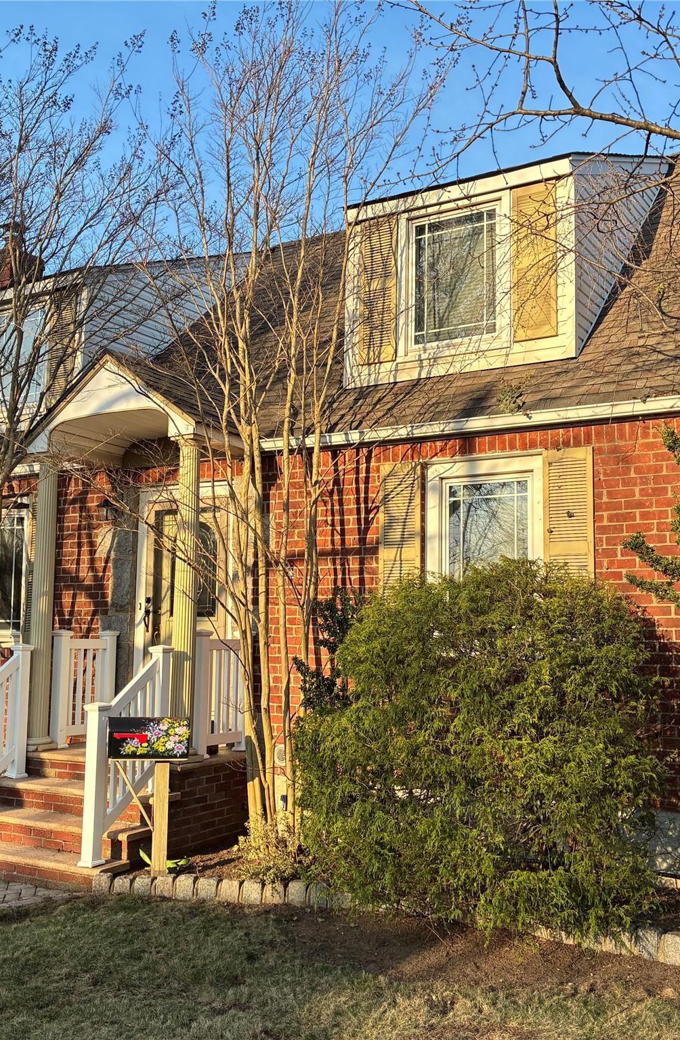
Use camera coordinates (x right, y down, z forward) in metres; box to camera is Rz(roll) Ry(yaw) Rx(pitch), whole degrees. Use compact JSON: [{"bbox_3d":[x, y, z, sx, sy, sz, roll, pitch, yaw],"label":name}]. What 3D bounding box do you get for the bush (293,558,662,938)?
[{"bbox_3d":[0.793,1.255,6.283,2.230,2.000,1.800,-3,-8,32],"label":"bush"}]

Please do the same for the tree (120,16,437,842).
[{"bbox_3d":[-0.480,-0.928,7.685,2.300,6.580,2.150,1,-7,0],"label":"tree"}]

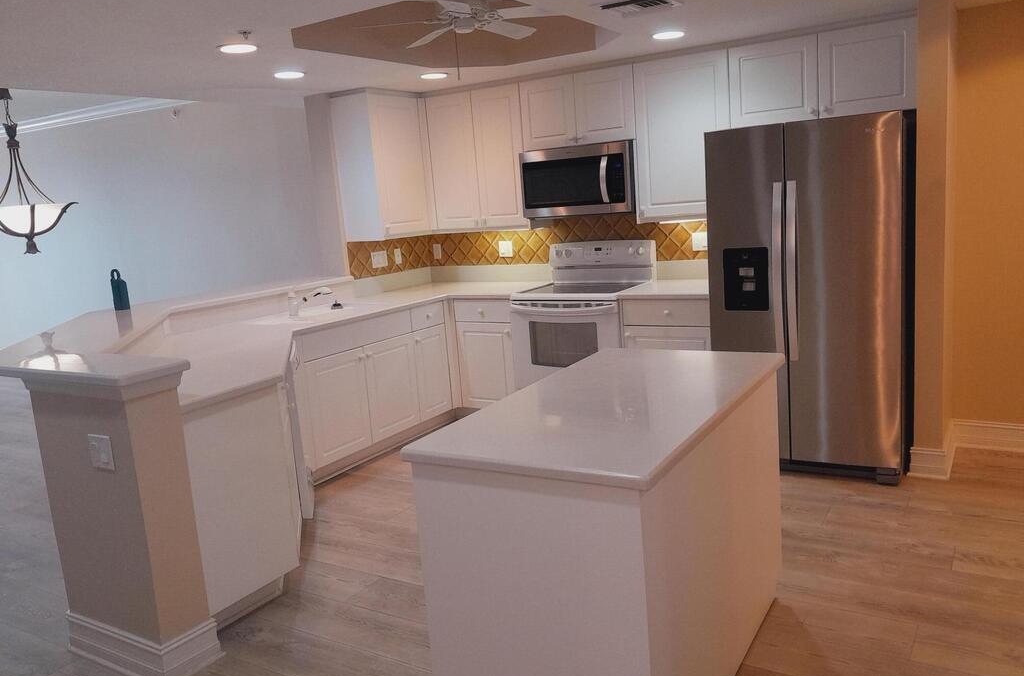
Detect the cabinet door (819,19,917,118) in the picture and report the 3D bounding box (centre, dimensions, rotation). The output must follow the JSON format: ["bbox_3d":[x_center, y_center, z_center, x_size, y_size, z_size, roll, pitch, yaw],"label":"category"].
[{"bbox_3d":[1.799,-1.359,4.057,0.460,0.435,0.030,2,12,32],"label":"cabinet door"}]

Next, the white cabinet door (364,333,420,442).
[{"bbox_3d":[-0.740,0.302,4.974,0.030,0.598,0.465,2,12,32],"label":"white cabinet door"}]

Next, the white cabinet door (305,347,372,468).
[{"bbox_3d":[-0.985,0.391,4.583,0.030,0.598,0.474,2,12,32],"label":"white cabinet door"}]

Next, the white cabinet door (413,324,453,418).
[{"bbox_3d":[-0.526,0.225,5.314,0.030,0.598,0.353,2,12,32],"label":"white cabinet door"}]

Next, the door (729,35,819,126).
[{"bbox_3d":[1.405,-1.371,4.302,0.468,0.435,0.030,2,12,32],"label":"door"}]

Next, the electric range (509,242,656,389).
[{"bbox_3d":[0.491,-0.005,5.208,0.760,1.176,0.680,2,12,32],"label":"electric range"}]

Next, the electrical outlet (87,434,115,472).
[{"bbox_3d":[-1.370,0.383,2.657,0.120,0.120,0.010,2,12,32],"label":"electrical outlet"}]

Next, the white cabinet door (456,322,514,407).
[{"bbox_3d":[-0.165,0.193,5.333,0.442,0.598,0.030,2,12,32],"label":"white cabinet door"}]

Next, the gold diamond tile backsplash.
[{"bbox_3d":[0.182,-0.578,5.143,2.469,0.318,0.925,2,12,32],"label":"gold diamond tile backsplash"}]

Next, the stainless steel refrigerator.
[{"bbox_3d":[1.623,-0.227,4.274,0.905,1.768,0.855,2,12,32],"label":"stainless steel refrigerator"}]

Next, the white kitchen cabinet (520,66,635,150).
[{"bbox_3d":[0.479,-1.454,5.108,0.769,0.444,0.334,2,12,32],"label":"white kitchen cabinet"}]

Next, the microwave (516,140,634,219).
[{"bbox_3d":[0.488,-1.017,5.154,0.757,0.420,0.420,2,12,32],"label":"microwave"}]

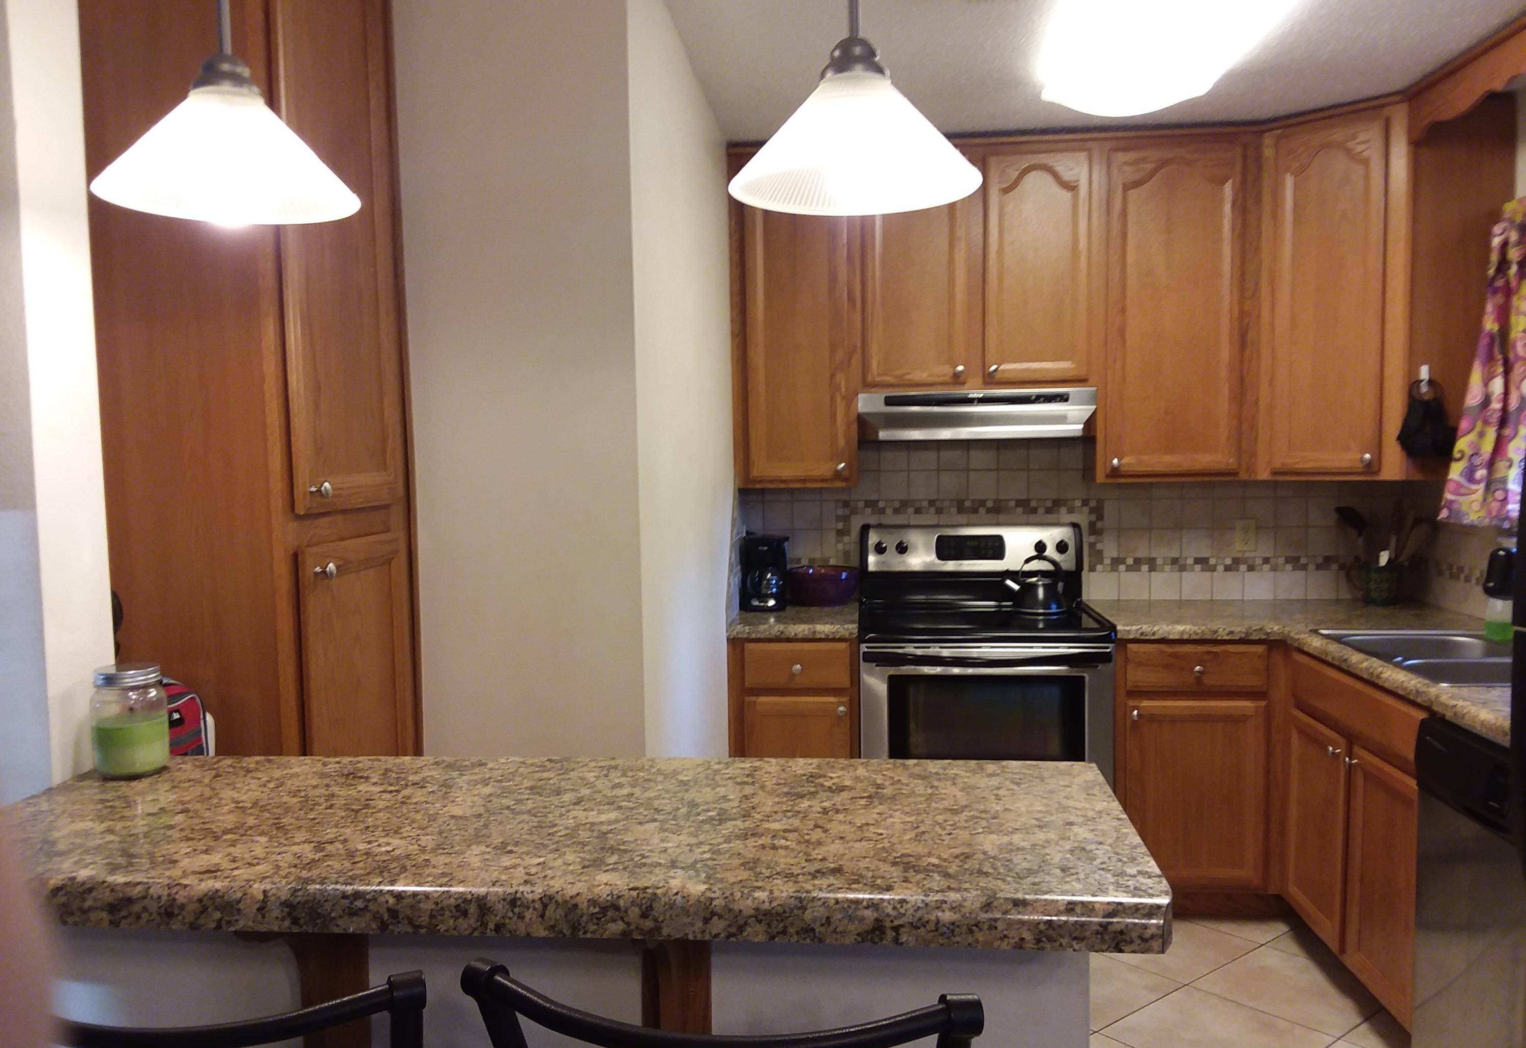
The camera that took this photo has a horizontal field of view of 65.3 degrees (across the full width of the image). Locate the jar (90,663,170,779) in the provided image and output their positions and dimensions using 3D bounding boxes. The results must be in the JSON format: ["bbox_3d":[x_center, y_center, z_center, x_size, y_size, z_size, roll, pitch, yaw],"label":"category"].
[{"bbox_3d":[-0.786,0.242,1.480,0.086,0.128,0.086,-1,4,0],"label":"jar"}]

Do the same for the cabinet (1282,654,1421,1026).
[{"bbox_3d":[1.796,0.800,3.062,0.620,0.868,0.905,0,4,5],"label":"cabinet"}]

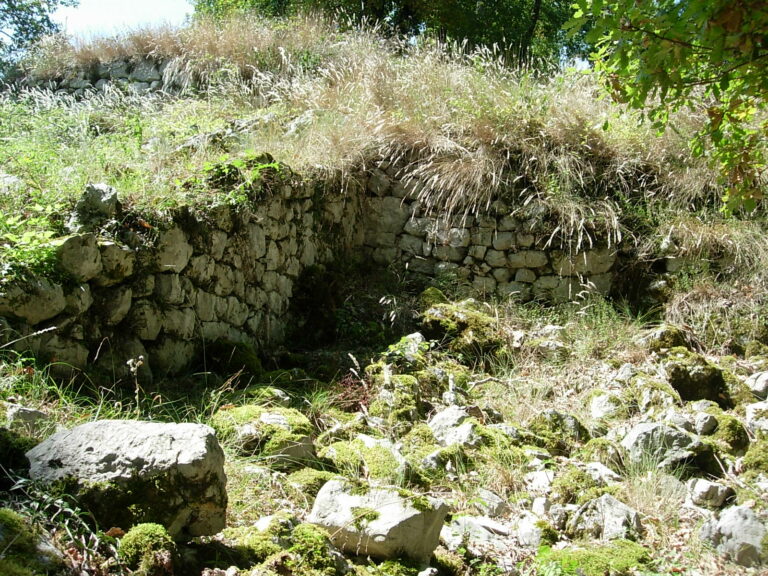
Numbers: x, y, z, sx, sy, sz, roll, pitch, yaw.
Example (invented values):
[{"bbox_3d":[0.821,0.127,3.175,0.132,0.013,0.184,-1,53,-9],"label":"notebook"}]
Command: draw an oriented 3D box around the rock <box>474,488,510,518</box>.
[{"bbox_3d":[0.476,0.946,3.700,0.150,0.120,0.130,0,8,0],"label":"rock"}]

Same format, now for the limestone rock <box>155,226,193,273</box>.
[{"bbox_3d":[-1.460,-0.267,5.850,0.248,0.318,0.223,-2,6,-25],"label":"limestone rock"}]

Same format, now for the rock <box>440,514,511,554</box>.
[{"bbox_3d":[0.413,1.108,3.780,0.317,0.143,0.254,0,5,0],"label":"rock"}]

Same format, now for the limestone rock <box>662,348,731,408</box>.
[{"bbox_3d":[1.909,0.553,5.150,0.400,0.330,0.340,-1,8,-10],"label":"limestone rock"}]

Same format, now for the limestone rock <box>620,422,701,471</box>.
[{"bbox_3d":[1.522,0.881,4.651,0.408,0.256,0.306,0,5,0],"label":"limestone rock"}]

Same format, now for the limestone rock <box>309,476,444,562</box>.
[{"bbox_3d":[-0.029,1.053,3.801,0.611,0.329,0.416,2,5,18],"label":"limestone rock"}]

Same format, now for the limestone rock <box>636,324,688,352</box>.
[{"bbox_3d":[2.178,0.403,6.601,0.374,0.224,0.299,0,5,0],"label":"limestone rock"}]

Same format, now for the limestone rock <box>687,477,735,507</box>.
[{"bbox_3d":[1.594,1.008,4.120,0.211,0.136,0.169,0,5,0],"label":"limestone rock"}]

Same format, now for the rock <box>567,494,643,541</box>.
[{"bbox_3d":[1.018,1.067,3.901,0.332,0.191,0.249,0,5,0],"label":"rock"}]

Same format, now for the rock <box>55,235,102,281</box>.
[{"bbox_3d":[-1.902,-0.184,5.250,0.280,0.280,0.270,-5,9,-30],"label":"rock"}]

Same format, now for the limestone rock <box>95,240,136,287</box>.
[{"bbox_3d":[-1.720,-0.157,5.400,0.250,0.270,0.260,-6,10,-35],"label":"limestone rock"}]

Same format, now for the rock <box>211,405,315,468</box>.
[{"bbox_3d":[-0.620,0.757,4.300,0.500,0.290,0.400,-1,8,-10],"label":"rock"}]

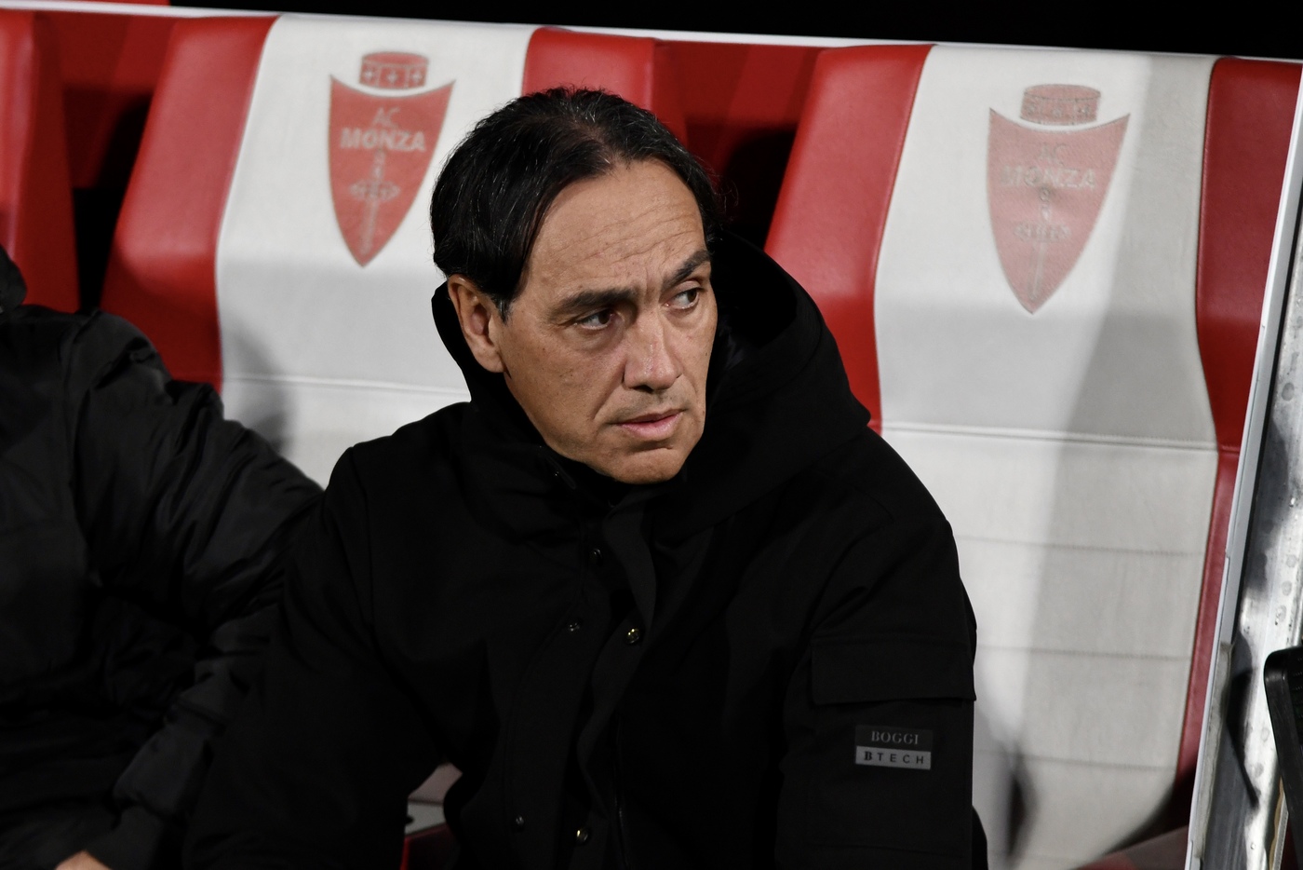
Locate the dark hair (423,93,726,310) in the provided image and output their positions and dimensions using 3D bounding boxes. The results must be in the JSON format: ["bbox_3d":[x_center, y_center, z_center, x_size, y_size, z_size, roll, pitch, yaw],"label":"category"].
[{"bbox_3d":[-0.054,-0.141,4.430,0.182,0.185,0.200,-8,15,-26],"label":"dark hair"}]

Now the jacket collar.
[{"bbox_3d":[-0.001,-0.032,4.470,0.280,0.200,0.280,3,11,15],"label":"jacket collar"}]

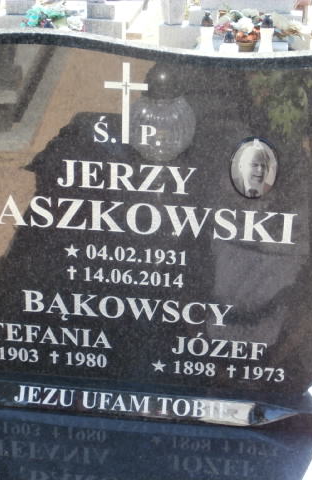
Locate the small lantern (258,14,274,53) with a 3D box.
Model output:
[{"bbox_3d":[0.519,-0.968,4.950,0.064,0.185,0.064,4,27,5],"label":"small lantern"}]

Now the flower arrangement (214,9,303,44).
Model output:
[{"bbox_3d":[0.494,-1.018,5.050,0.410,0.175,0.230,4,27,5],"label":"flower arrangement"}]

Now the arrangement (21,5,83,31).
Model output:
[{"bbox_3d":[-0.516,-1.093,5.200,0.295,0.120,0.190,4,27,5],"label":"arrangement"}]

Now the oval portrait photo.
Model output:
[{"bbox_3d":[0.177,-0.126,1.891,0.087,0.118,0.012,4,27,5],"label":"oval portrait photo"}]

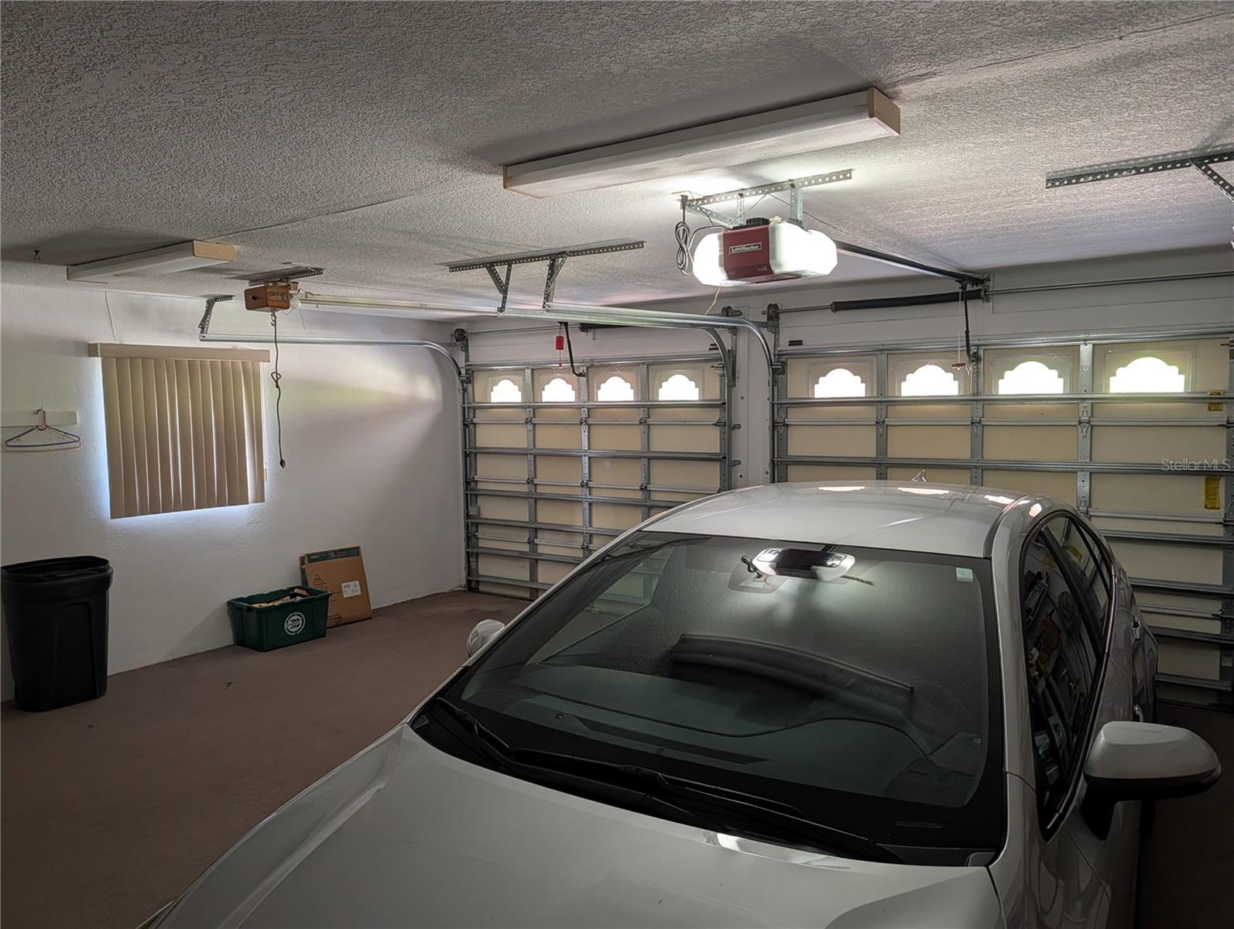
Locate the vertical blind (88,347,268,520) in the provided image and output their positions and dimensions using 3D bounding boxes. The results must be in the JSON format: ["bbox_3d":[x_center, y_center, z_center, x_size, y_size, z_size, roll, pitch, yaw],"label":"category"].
[{"bbox_3d":[-2.981,-0.242,5.991,0.130,1.135,1.190,2,5,36],"label":"vertical blind"}]

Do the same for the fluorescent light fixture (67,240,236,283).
[{"bbox_3d":[-2.416,-1.026,4.400,1.230,0.078,0.212,2,5,34],"label":"fluorescent light fixture"}]

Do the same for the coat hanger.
[{"bbox_3d":[-3.534,-0.212,5.251,0.045,0.245,0.415,2,5,36],"label":"coat hanger"}]

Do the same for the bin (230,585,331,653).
[{"bbox_3d":[-2.515,1.165,6.422,0.430,0.340,0.600,2,5,36],"label":"bin"}]

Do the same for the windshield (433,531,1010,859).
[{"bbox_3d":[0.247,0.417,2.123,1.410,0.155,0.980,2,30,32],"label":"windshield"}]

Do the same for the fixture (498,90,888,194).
[{"bbox_3d":[0.197,-0.933,2.573,1.230,0.078,0.215,2,5,33],"label":"fixture"}]

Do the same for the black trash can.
[{"bbox_3d":[-3.372,1.022,5.147,0.470,0.830,0.550,2,5,36],"label":"black trash can"}]

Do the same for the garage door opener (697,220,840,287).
[{"bbox_3d":[0.532,-0.771,3.139,0.420,0.210,0.300,2,5,36],"label":"garage door opener"}]

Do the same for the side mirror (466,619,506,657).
[{"bbox_3d":[-0.414,0.609,2.728,0.250,0.195,0.160,2,5,32],"label":"side mirror"}]

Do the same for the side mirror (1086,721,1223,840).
[{"bbox_3d":[1.109,0.654,1.782,0.250,0.195,0.160,2,5,32],"label":"side mirror"}]

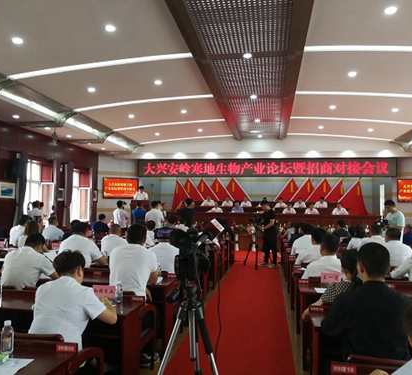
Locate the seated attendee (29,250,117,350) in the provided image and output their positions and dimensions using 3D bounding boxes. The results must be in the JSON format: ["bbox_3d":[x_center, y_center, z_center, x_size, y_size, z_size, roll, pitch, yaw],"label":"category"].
[{"bbox_3d":[-0.884,1.016,2.570,0.530,1.210,0.760,0,-3,10],"label":"seated attendee"}]

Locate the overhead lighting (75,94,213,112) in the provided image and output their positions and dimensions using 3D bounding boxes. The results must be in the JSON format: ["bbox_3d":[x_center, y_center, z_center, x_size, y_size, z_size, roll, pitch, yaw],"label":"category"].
[{"bbox_3d":[-1.625,-2.135,9.851,3.640,0.320,0.200,0,-3,9],"label":"overhead lighting"}]

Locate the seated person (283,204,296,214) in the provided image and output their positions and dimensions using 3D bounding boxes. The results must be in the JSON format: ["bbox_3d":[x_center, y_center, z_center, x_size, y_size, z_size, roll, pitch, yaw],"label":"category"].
[{"bbox_3d":[3.102,1.168,14.445,0.520,1.160,0.700,0,-3,10],"label":"seated person"}]

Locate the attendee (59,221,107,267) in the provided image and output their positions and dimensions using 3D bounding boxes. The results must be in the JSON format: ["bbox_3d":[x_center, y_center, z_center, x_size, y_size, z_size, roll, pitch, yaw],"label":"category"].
[{"bbox_3d":[-1.461,1.081,4.755,0.530,1.290,0.750,0,-3,10],"label":"attendee"}]

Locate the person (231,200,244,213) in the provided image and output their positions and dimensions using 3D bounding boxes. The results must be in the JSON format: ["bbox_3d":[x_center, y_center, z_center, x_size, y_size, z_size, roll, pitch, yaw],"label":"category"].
[{"bbox_3d":[1.209,1.115,14.764,0.500,1.230,0.700,0,-3,10],"label":"person"}]

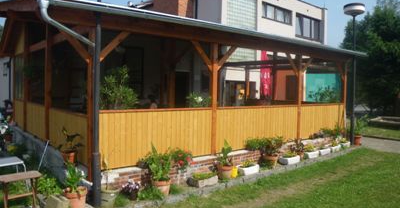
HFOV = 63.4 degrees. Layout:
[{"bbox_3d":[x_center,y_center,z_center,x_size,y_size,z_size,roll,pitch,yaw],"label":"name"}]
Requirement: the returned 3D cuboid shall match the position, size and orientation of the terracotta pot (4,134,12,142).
[{"bbox_3d":[-5.446,0.981,9.200,0.220,0.220,0.220,-1,3,-39],"label":"terracotta pot"}]

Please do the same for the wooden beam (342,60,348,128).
[{"bbox_3d":[4.740,-0.201,10.588,0.140,2.364,0.140,-1,3,-39],"label":"wooden beam"}]

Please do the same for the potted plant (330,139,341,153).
[{"bbox_3d":[3.812,1.176,9.100,0.450,0.340,0.210,-1,3,-40],"label":"potted plant"}]

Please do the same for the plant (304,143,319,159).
[{"bbox_3d":[2.868,1.201,8.300,0.450,0.360,0.210,-1,3,-40],"label":"plant"}]

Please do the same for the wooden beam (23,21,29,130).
[{"bbox_3d":[-4.750,-0.722,8.819,0.118,2.822,0.118,-1,3,-38],"label":"wooden beam"}]

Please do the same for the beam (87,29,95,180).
[{"bbox_3d":[-1.638,-0.001,4.891,0.118,2.304,0.118,-1,3,-38],"label":"beam"}]

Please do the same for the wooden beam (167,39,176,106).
[{"bbox_3d":[-0.777,-0.383,9.090,0.160,2.691,0.160,-1,3,-39],"label":"wooden beam"}]

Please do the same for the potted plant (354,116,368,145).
[{"bbox_3d":[4.827,0.822,9.669,0.346,0.854,0.326,-1,3,-38],"label":"potted plant"}]

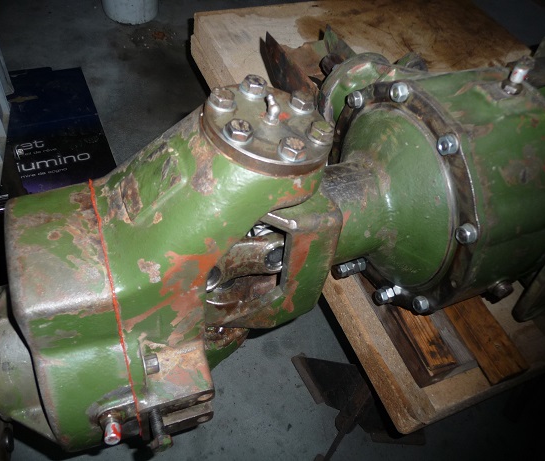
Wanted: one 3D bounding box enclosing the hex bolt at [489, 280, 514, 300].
[{"bbox_3d":[0.251,0.066,0.545,0.021,0.021,0.013,-14,53,-21],"label":"hex bolt"}]

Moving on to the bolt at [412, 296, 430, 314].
[{"bbox_3d":[0.155,0.079,0.523,0.011,0.019,0.019,-13,52,-22],"label":"bolt"}]

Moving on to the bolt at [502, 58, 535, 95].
[{"bbox_3d":[0.257,-0.160,0.514,0.018,0.032,0.018,13,51,0],"label":"bolt"}]

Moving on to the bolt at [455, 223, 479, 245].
[{"bbox_3d":[0.189,0.004,0.488,0.011,0.018,0.018,-16,57,-22],"label":"bolt"}]

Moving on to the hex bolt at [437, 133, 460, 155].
[{"bbox_3d":[0.169,-0.082,0.480,0.011,0.018,0.018,-16,57,-22],"label":"hex bolt"}]

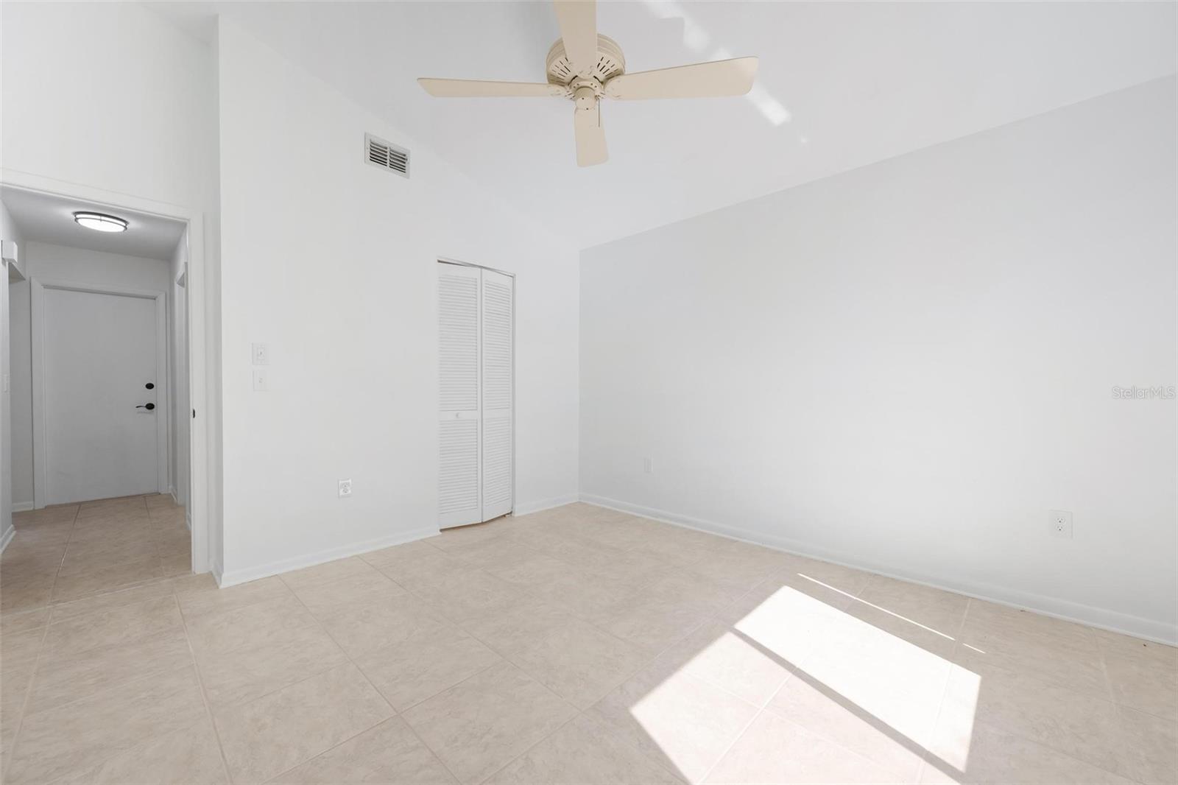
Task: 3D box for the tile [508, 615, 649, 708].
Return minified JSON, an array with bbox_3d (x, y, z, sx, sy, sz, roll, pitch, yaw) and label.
[{"bbox_3d":[-0.027,1.051,1.801,0.420,0.010,0.420,0,0,44],"label":"tile"}]

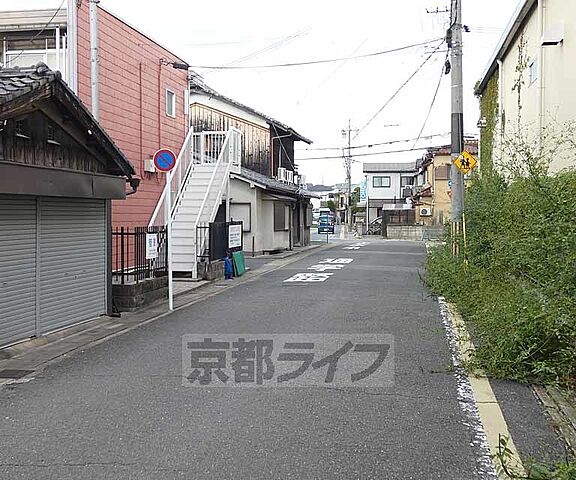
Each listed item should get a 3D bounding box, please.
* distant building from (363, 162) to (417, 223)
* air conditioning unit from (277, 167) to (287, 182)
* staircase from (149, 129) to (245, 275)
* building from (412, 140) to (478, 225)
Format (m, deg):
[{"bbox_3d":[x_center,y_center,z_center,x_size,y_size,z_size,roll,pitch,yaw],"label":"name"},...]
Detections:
[{"bbox_3d":[9.424,-3.665,54.167,5.600,6.100,6.500,0,2,9],"label":"distant building"},{"bbox_3d":[-0.240,-2.701,25.800,0.300,0.560,0.780,0,2,11],"label":"air conditioning unit"},{"bbox_3d":[-2.352,-1.169,17.029,1.150,4.010,4.290,0,2,11],"label":"staircase"},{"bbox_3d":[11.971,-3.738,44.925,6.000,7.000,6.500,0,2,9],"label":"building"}]

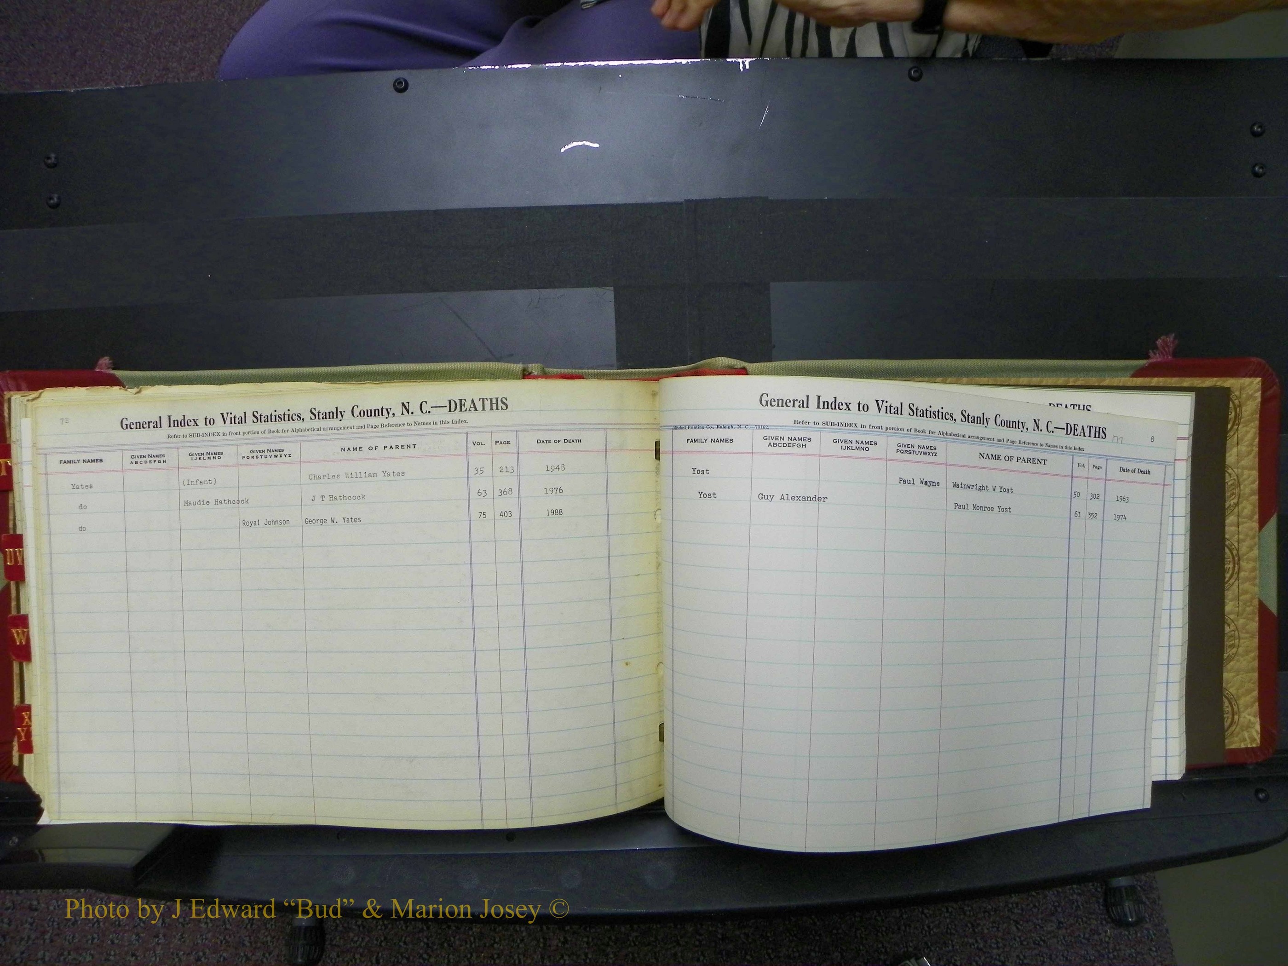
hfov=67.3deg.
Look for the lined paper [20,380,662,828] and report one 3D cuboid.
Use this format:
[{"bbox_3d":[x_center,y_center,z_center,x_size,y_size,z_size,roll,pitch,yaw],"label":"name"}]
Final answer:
[{"bbox_3d":[-0.161,0.064,0.508,0.341,0.041,0.228,-2,91,0],"label":"lined paper"}]

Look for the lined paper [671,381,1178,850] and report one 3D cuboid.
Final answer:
[{"bbox_3d":[0.163,0.070,0.500,0.306,0.048,0.232,1,92,-16],"label":"lined paper"}]

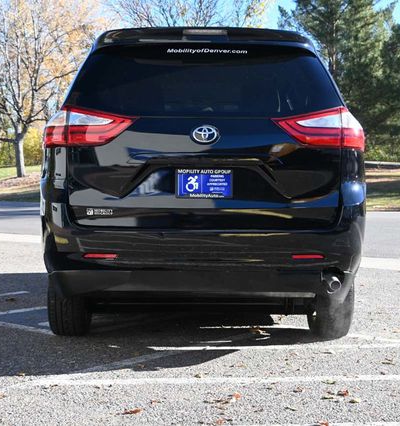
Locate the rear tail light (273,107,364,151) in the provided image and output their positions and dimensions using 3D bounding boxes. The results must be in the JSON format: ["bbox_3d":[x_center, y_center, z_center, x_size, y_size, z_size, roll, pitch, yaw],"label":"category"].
[{"bbox_3d":[0.685,-0.482,4.360,0.560,0.245,0.310,0,2,-1],"label":"rear tail light"}]

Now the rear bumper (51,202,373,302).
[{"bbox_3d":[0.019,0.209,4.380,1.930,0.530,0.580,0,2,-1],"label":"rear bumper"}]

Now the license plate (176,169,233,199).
[{"bbox_3d":[0.025,-0.159,4.170,0.312,0.160,0.020,0,2,-1],"label":"license plate"}]

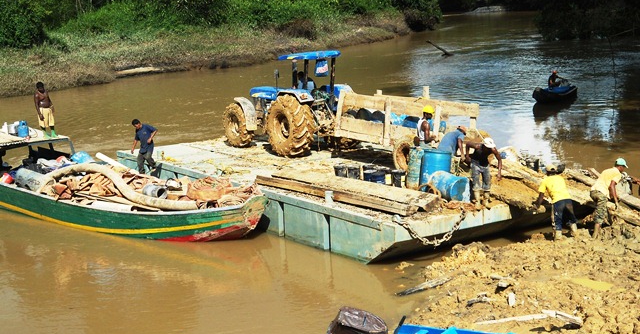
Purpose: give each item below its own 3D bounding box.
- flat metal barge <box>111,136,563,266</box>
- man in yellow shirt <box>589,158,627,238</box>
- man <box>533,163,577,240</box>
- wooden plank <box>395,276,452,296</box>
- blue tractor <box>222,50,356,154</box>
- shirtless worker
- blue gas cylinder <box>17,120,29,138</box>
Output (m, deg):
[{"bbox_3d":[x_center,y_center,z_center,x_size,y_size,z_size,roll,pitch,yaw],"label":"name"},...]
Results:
[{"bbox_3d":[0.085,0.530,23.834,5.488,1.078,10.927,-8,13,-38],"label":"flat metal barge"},{"bbox_3d":[5.868,0.633,20.000,0.680,1.630,0.520,-5,12,-28],"label":"man in yellow shirt"},{"bbox_3d":[4.889,0.704,20.300,0.650,1.560,0.680,-4,11,-22],"label":"man"},{"bbox_3d":[1.797,2.066,17.140,1.155,0.060,0.200,-12,15,-22],"label":"wooden plank"},{"bbox_3d":[-0.767,-1.769,26.272,2.058,2.577,3.773,-7,13,-35],"label":"blue tractor"},{"bbox_3d":[-7.788,-1.631,27.800,0.580,1.630,0.380,-4,11,-22],"label":"shirtless worker"},{"bbox_3d":[-7.941,-1.021,26.200,0.300,0.450,0.300,-5,11,-17],"label":"blue gas cylinder"}]

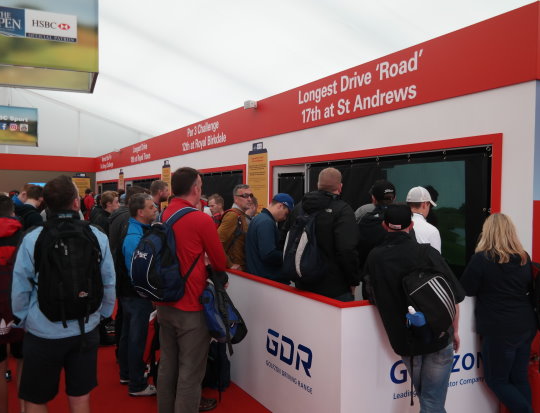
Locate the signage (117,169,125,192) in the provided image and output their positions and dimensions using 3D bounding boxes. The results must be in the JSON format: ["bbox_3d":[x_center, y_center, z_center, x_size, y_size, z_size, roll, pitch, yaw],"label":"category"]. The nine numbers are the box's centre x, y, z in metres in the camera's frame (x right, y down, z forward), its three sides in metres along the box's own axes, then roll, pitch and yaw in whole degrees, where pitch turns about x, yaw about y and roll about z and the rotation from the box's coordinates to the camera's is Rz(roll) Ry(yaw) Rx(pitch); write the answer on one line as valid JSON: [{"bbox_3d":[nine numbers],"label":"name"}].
[{"bbox_3d":[-4.904,-0.650,16.504,0.040,1.180,0.670,-1,2,-29],"label":"signage"}]

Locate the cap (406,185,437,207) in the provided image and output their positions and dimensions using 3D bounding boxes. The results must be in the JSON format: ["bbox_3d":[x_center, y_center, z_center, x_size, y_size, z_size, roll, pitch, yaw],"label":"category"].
[{"bbox_3d":[1.214,-0.080,4.000,0.260,0.155,0.180,-1,2,-25],"label":"cap"}]

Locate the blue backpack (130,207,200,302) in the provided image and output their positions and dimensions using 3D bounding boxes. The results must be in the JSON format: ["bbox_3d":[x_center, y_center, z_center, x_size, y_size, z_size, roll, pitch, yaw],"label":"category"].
[{"bbox_3d":[-0.719,0.342,3.280,0.320,0.550,0.260,1,2,44],"label":"blue backpack"}]

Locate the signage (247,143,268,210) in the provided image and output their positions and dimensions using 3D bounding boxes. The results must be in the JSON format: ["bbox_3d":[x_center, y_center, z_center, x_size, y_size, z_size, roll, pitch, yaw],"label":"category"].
[{"bbox_3d":[-0.186,-0.435,8.057,0.040,1.180,0.680,-1,2,-29],"label":"signage"}]

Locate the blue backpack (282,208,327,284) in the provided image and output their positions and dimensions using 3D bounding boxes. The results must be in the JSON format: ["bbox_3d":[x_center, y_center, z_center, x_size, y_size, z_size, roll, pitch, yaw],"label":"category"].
[{"bbox_3d":[0.249,0.296,3.600,0.210,0.510,0.300,-1,2,-44],"label":"blue backpack"}]

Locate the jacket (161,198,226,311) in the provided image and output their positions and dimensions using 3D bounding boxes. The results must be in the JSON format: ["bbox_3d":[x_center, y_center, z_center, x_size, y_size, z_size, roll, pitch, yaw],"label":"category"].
[{"bbox_3d":[-0.525,0.327,3.470,0.480,0.760,0.320,1,2,42],"label":"jacket"}]

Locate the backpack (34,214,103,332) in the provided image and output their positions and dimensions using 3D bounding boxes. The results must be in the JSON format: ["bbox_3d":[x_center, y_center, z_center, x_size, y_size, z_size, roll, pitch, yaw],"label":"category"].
[{"bbox_3d":[-1.029,0.332,2.550,0.340,0.540,0.230,0,1,-19],"label":"backpack"}]

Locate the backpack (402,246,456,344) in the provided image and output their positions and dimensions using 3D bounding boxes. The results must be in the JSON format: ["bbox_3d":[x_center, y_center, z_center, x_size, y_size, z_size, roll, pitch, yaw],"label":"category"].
[{"bbox_3d":[0.948,0.514,2.950,0.280,0.460,0.180,-17,-15,-20],"label":"backpack"}]

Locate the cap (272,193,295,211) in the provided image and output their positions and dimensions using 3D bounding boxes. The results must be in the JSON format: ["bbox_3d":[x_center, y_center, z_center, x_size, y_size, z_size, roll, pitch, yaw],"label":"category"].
[{"bbox_3d":[0.124,-0.046,4.600,0.240,0.145,0.175,26,-7,-17],"label":"cap"}]

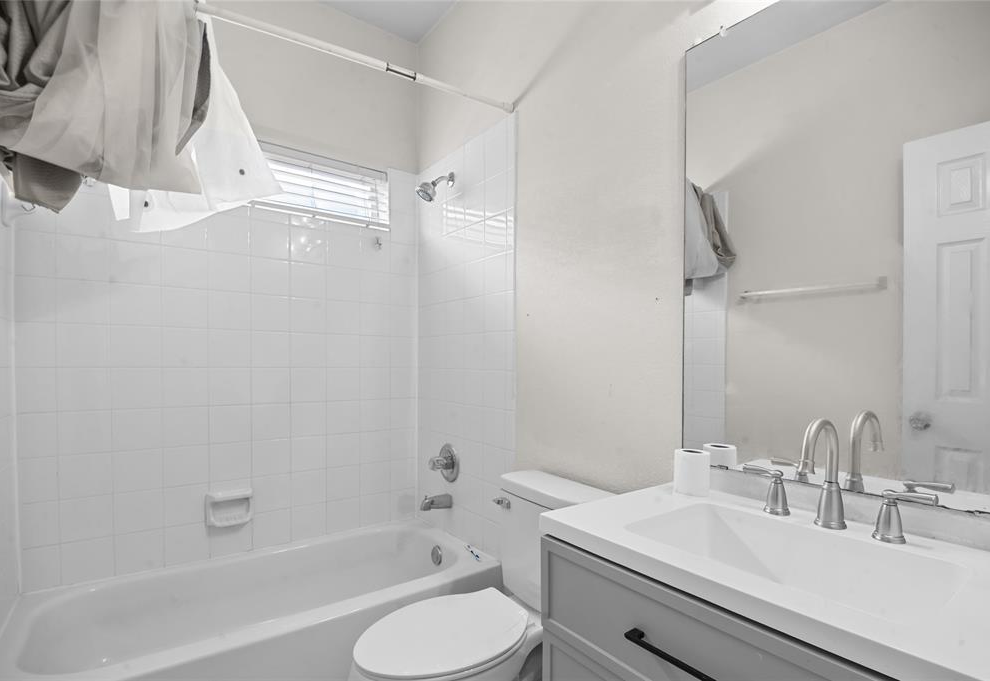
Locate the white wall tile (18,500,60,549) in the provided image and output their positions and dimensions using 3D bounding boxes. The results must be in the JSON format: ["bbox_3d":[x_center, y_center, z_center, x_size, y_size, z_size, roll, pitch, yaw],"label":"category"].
[{"bbox_3d":[-1.553,0.629,1.553,0.100,0.152,0.010,1,-2,-35],"label":"white wall tile"}]

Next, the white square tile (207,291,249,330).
[{"bbox_3d":[-1.101,-0.124,1.890,0.152,0.152,0.010,1,-2,-35],"label":"white square tile"}]

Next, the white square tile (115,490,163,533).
[{"bbox_3d":[-1.333,0.641,1.707,0.152,0.152,0.010,1,-2,-35],"label":"white square tile"}]

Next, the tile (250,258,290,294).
[{"bbox_3d":[-0.977,-0.277,1.982,0.152,0.152,0.010,1,-2,-35],"label":"tile"}]

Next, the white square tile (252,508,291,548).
[{"bbox_3d":[-0.961,0.811,1.963,0.152,0.152,0.010,1,-2,-35],"label":"white square tile"}]

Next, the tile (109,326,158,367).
[{"bbox_3d":[-1.345,0.022,1.692,0.152,0.152,0.009,2,-3,-35],"label":"tile"}]

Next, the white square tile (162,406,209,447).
[{"bbox_3d":[-1.217,0.340,1.796,0.152,0.152,0.010,1,-2,-35],"label":"white square tile"}]

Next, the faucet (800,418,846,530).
[{"bbox_3d":[0.601,0.250,0.841,0.165,0.211,0.062,2,-3,-35],"label":"faucet"}]

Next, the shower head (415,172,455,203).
[{"bbox_3d":[-0.275,-0.710,2.076,0.175,0.160,0.080,2,-3,-35],"label":"shower head"}]

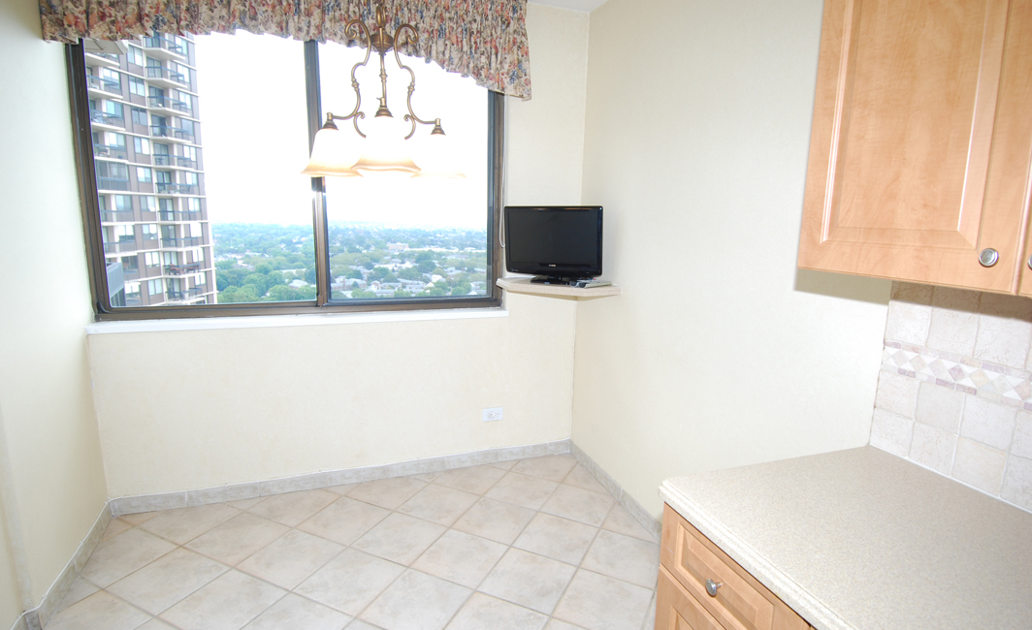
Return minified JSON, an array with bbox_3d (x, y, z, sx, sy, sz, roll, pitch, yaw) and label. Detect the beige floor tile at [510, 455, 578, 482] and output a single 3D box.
[{"bbox_3d":[0.172,0.906,3.071,0.312,0.010,0.312,6,11,24],"label":"beige floor tile"}]

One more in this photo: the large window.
[{"bbox_3d":[-0.951,-0.653,2.480,1.881,1.301,0.100,-2,10,-20],"label":"large window"}]

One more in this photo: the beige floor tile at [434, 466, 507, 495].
[{"bbox_3d":[-0.255,0.909,2.869,0.308,0.015,0.308,6,11,24],"label":"beige floor tile"}]

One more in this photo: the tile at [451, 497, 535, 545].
[{"bbox_3d":[-0.102,1.034,2.594,0.323,0.010,0.323,6,10,24],"label":"tile"}]

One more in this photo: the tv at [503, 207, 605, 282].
[{"bbox_3d":[0.186,-0.361,2.665,0.505,0.389,0.170,6,11,24],"label":"tv"}]

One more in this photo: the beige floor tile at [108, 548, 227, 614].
[{"bbox_3d":[-1.410,1.080,2.108,0.323,0.010,0.323,6,10,24],"label":"beige floor tile"}]

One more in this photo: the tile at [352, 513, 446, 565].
[{"bbox_3d":[-0.540,1.050,2.430,0.323,0.010,0.323,6,10,24],"label":"tile"}]

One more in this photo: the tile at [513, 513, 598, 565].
[{"bbox_3d":[0.195,1.064,2.459,0.323,0.010,0.323,6,10,24],"label":"tile"}]

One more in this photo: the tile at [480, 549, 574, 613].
[{"bbox_3d":[0.052,1.057,2.055,0.308,0.015,0.308,6,11,24],"label":"tile"}]

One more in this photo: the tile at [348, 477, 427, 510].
[{"bbox_3d":[-0.669,0.925,2.716,0.308,0.015,0.308,6,11,24],"label":"tile"}]

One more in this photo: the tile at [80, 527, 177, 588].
[{"bbox_3d":[-1.661,1.020,2.178,0.312,0.010,0.312,6,11,24],"label":"tile"}]

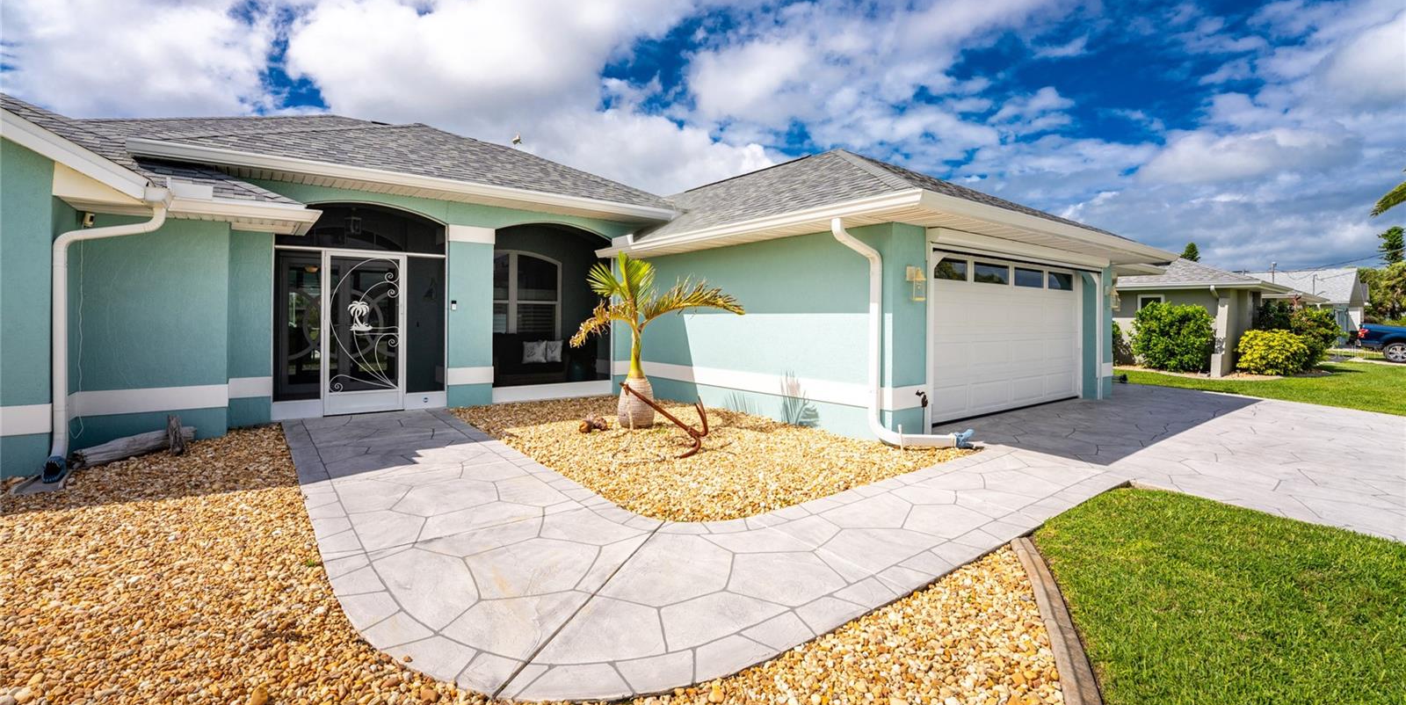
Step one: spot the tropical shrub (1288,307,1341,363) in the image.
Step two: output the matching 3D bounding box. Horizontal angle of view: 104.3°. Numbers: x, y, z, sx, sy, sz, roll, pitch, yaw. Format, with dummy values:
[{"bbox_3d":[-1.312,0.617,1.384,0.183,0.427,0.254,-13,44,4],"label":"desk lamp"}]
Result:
[{"bbox_3d":[18.677,-0.470,16.700,1.250,1.850,1.250,-2,3,-36],"label":"tropical shrub"}]

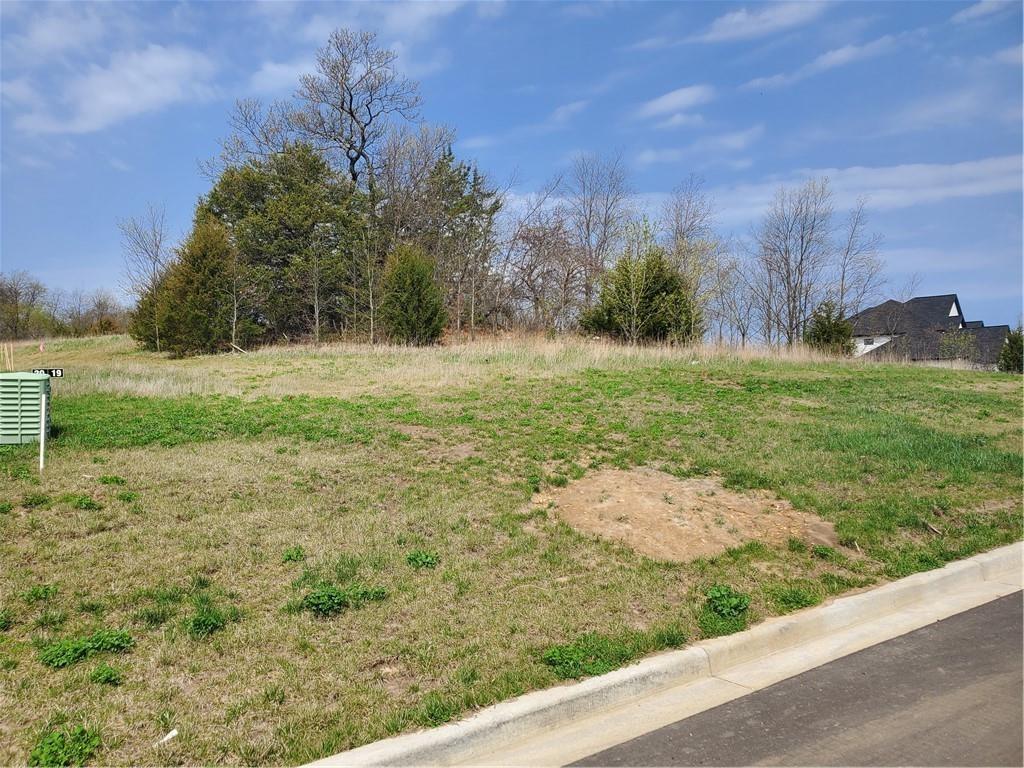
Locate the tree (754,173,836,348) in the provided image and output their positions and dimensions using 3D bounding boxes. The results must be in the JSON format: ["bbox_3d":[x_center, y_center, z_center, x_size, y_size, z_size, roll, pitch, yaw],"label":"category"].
[{"bbox_3d":[13.908,-6.003,38.000,4.050,8.300,3.650,0,3,0],"label":"tree"}]

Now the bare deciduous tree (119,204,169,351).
[{"bbox_3d":[-15.768,-4.570,33.000,2.230,6.260,2.120,0,3,0],"label":"bare deciduous tree"}]

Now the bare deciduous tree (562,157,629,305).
[{"bbox_3d":[4.343,-7.619,40.000,3.640,8.840,3.280,0,3,0],"label":"bare deciduous tree"}]

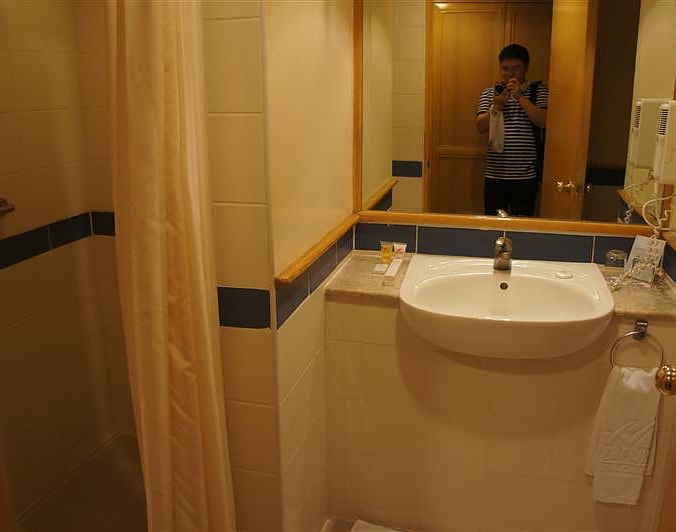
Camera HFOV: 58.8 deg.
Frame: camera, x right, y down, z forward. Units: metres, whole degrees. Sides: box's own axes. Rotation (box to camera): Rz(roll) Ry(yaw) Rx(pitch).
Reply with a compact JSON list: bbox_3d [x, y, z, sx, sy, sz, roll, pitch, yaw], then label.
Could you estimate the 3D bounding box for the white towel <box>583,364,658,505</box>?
[{"bbox_3d":[0.801,0.478,1.688,0.174,0.420,0.060,3,17,14],"label":"white towel"}]

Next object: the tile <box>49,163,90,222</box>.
[{"bbox_3d":[-1.026,-0.289,2.296,0.012,0.200,0.209,3,17,14],"label":"tile"}]

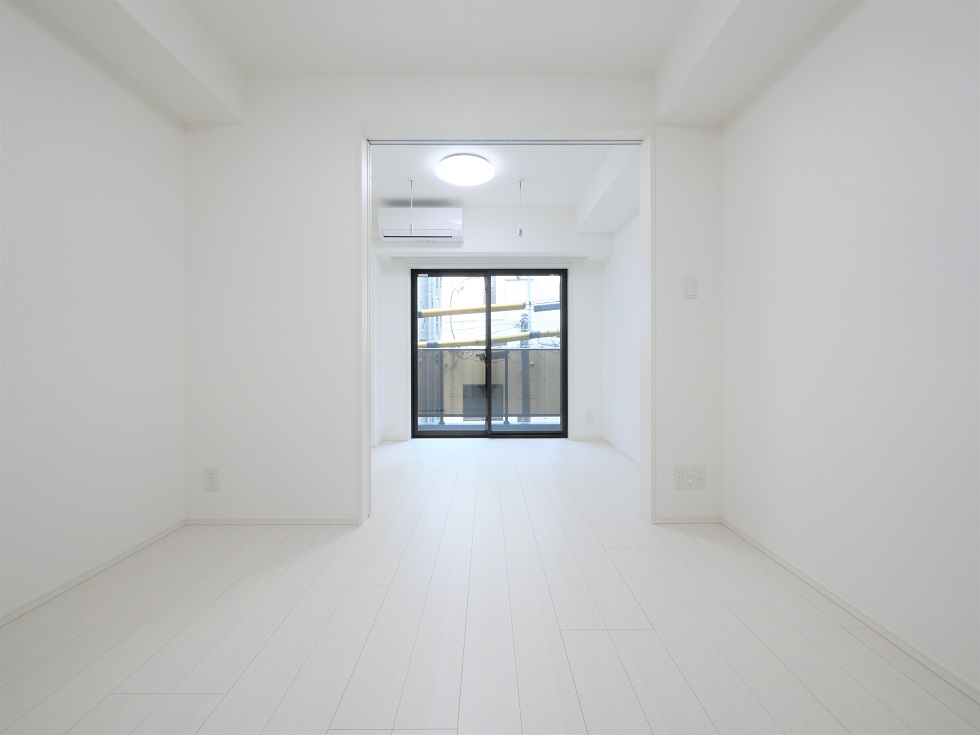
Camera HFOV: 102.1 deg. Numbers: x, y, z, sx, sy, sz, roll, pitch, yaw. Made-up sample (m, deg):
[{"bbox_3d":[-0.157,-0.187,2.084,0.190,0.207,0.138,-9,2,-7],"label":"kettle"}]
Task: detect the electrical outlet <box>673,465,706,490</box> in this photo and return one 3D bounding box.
[{"bbox_3d":[1.063,0.584,2.102,0.167,0.125,0.011,0,1,0],"label":"electrical outlet"}]

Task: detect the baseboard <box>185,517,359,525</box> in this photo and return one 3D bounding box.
[{"bbox_3d":[-1.152,0.816,2.095,0.917,0.037,0.012,0,1,0],"label":"baseboard"}]

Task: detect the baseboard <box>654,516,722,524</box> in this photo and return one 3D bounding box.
[{"bbox_3d":[1.054,0.815,2.105,0.355,0.036,0.012,0,1,0],"label":"baseboard"}]

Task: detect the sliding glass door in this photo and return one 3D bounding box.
[{"bbox_3d":[0.000,-0.150,4.380,1.720,1.860,0.090,0,1,0],"label":"sliding glass door"}]

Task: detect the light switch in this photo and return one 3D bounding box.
[{"bbox_3d":[1.066,-0.424,2.102,0.074,0.123,0.011,0,1,0],"label":"light switch"}]

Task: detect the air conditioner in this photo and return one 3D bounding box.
[{"bbox_3d":[-0.650,-1.340,3.780,0.790,0.287,0.235,0,1,0],"label":"air conditioner"}]

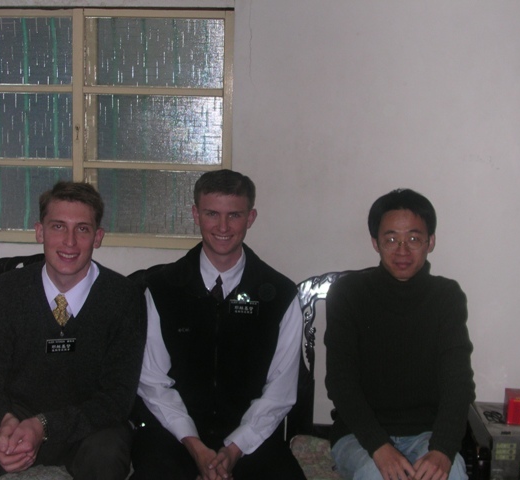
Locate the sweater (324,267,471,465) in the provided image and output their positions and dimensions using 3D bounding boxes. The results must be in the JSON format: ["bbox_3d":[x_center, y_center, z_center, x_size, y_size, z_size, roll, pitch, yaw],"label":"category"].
[{"bbox_3d":[0.397,0.348,2.260,0.425,0.540,0.410,2,7,5],"label":"sweater"}]

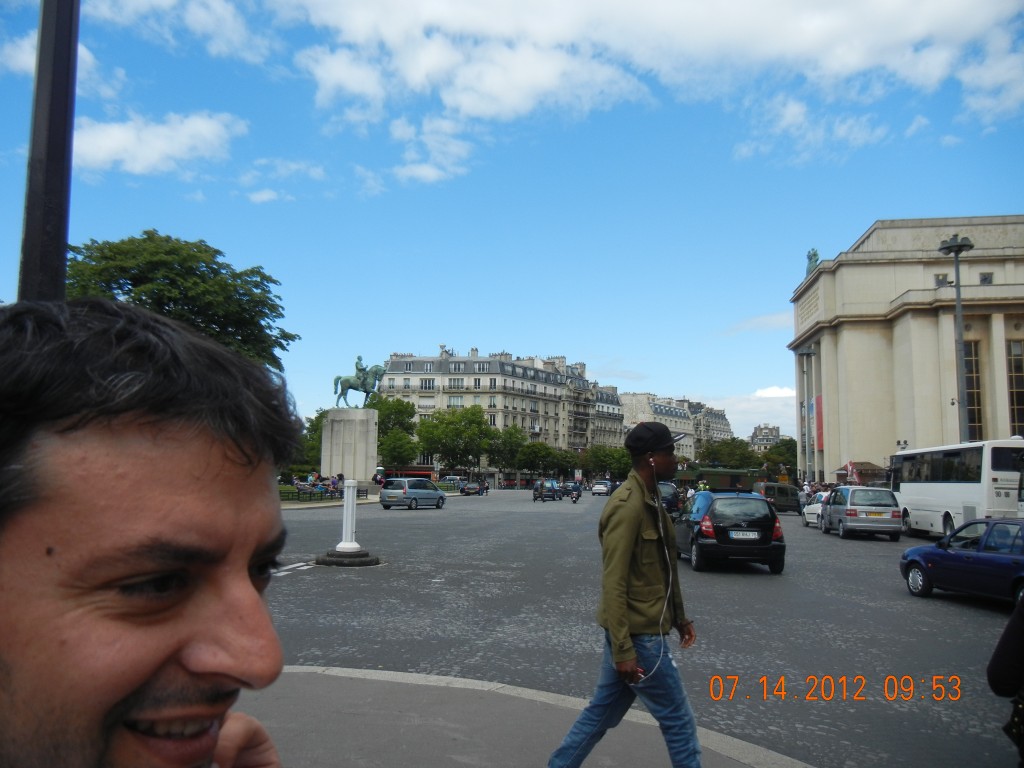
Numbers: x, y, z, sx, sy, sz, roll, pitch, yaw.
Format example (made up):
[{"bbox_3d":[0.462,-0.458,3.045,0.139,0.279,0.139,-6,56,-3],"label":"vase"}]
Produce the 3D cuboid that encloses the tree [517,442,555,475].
[{"bbox_3d":[3.793,12.947,137.416,6.500,7.600,6.500,1,-6,0],"label":"tree"}]

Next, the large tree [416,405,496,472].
[{"bbox_3d":[-8.286,9.374,131.335,11.899,12.721,11.000,0,-6,0],"label":"large tree"}]

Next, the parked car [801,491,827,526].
[{"bbox_3d":[13.216,5.272,36.896,1.660,1.440,3.850,0,-6,4],"label":"parked car"}]

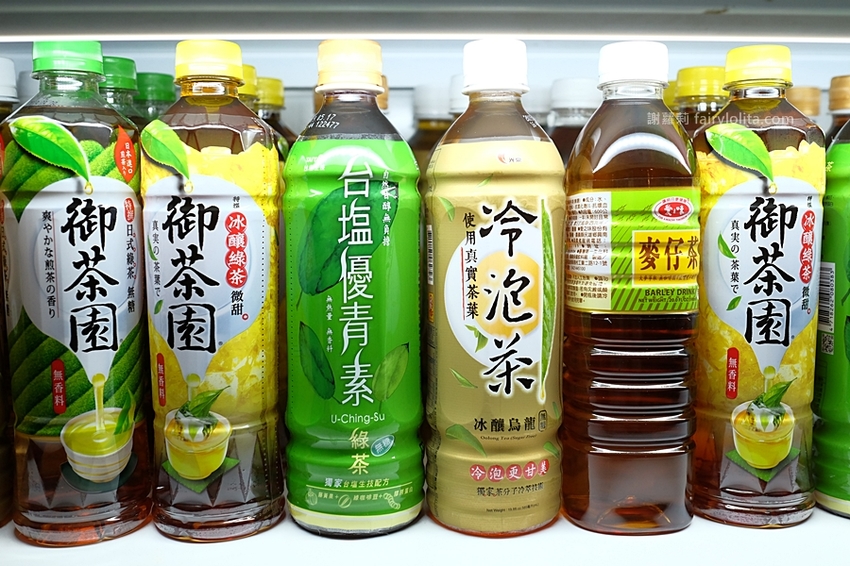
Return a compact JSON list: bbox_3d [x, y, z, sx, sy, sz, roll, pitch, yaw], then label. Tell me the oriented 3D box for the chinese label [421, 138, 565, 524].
[{"bbox_3d":[0.034,0.023,0.403,0.067,0.177,0.067,-1,5,-5],"label":"chinese label"}]

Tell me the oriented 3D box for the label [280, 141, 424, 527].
[{"bbox_3d":[-0.035,0.022,0.403,0.067,0.176,0.067,-1,5,-5],"label":"label"}]

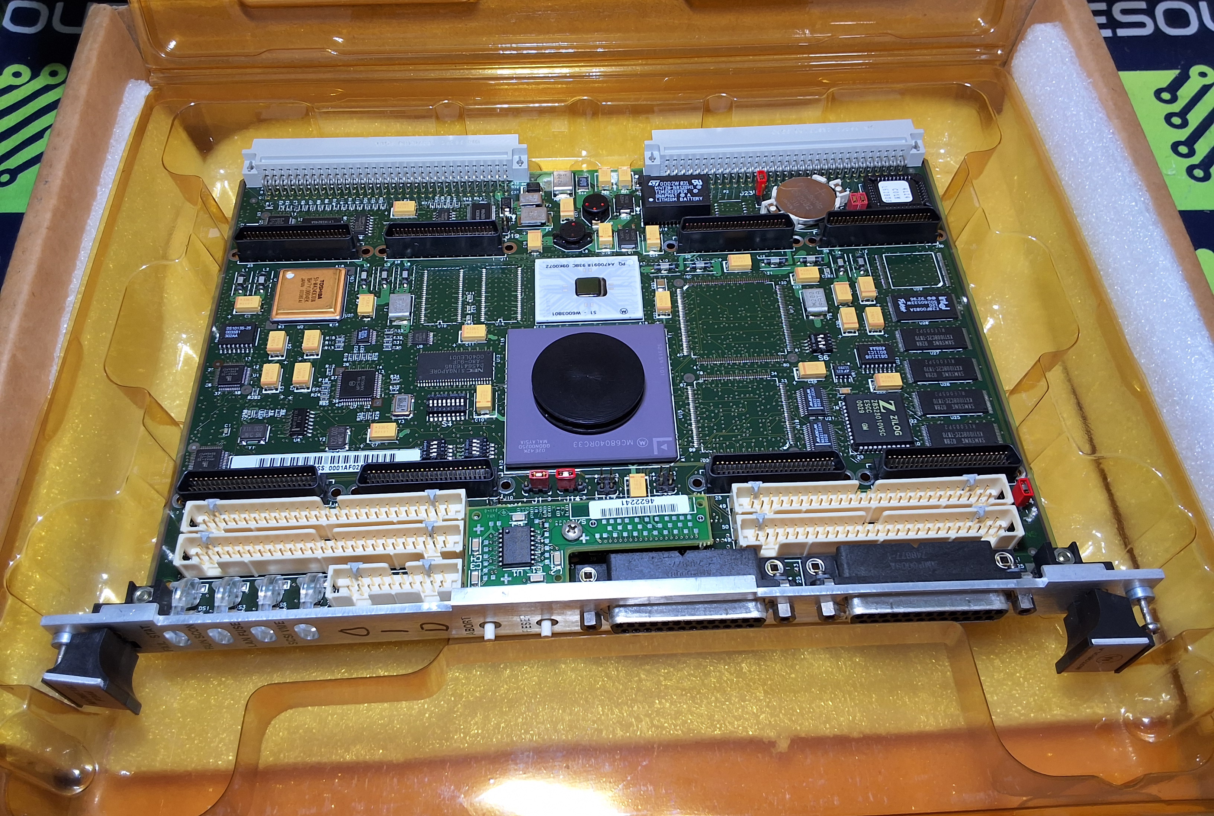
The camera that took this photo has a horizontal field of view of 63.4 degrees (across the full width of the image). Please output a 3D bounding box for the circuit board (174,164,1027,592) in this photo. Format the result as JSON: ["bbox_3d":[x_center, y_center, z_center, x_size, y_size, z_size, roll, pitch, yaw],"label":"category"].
[{"bbox_3d":[-0.003,-0.017,0.286,0.233,0.013,0.160,-2,56,-2],"label":"circuit board"}]

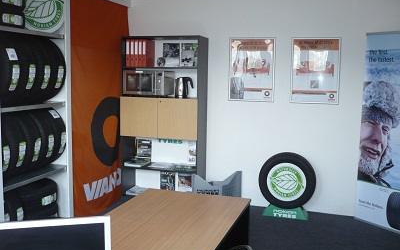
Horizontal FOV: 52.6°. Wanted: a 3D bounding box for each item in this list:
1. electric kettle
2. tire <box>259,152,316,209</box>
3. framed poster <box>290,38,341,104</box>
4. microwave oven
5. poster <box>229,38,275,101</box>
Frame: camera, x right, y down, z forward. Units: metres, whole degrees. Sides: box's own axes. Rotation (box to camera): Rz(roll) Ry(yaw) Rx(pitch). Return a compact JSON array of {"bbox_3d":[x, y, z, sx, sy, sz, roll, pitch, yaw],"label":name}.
[{"bbox_3d":[-0.193,-0.427,4.644,0.215,0.240,0.160,3,8,16],"label":"electric kettle"},{"bbox_3d":[0.977,0.624,4.520,0.628,0.628,0.200,3,8,16],"label":"tire"},{"bbox_3d":[1.273,-0.591,4.459,0.524,0.727,0.024,3,8,16],"label":"framed poster"},{"bbox_3d":[-0.598,-0.489,4.766,0.513,0.295,0.360,3,8,16],"label":"microwave oven"},{"bbox_3d":[0.596,-0.629,4.653,0.526,0.728,0.024,3,8,16],"label":"poster"}]

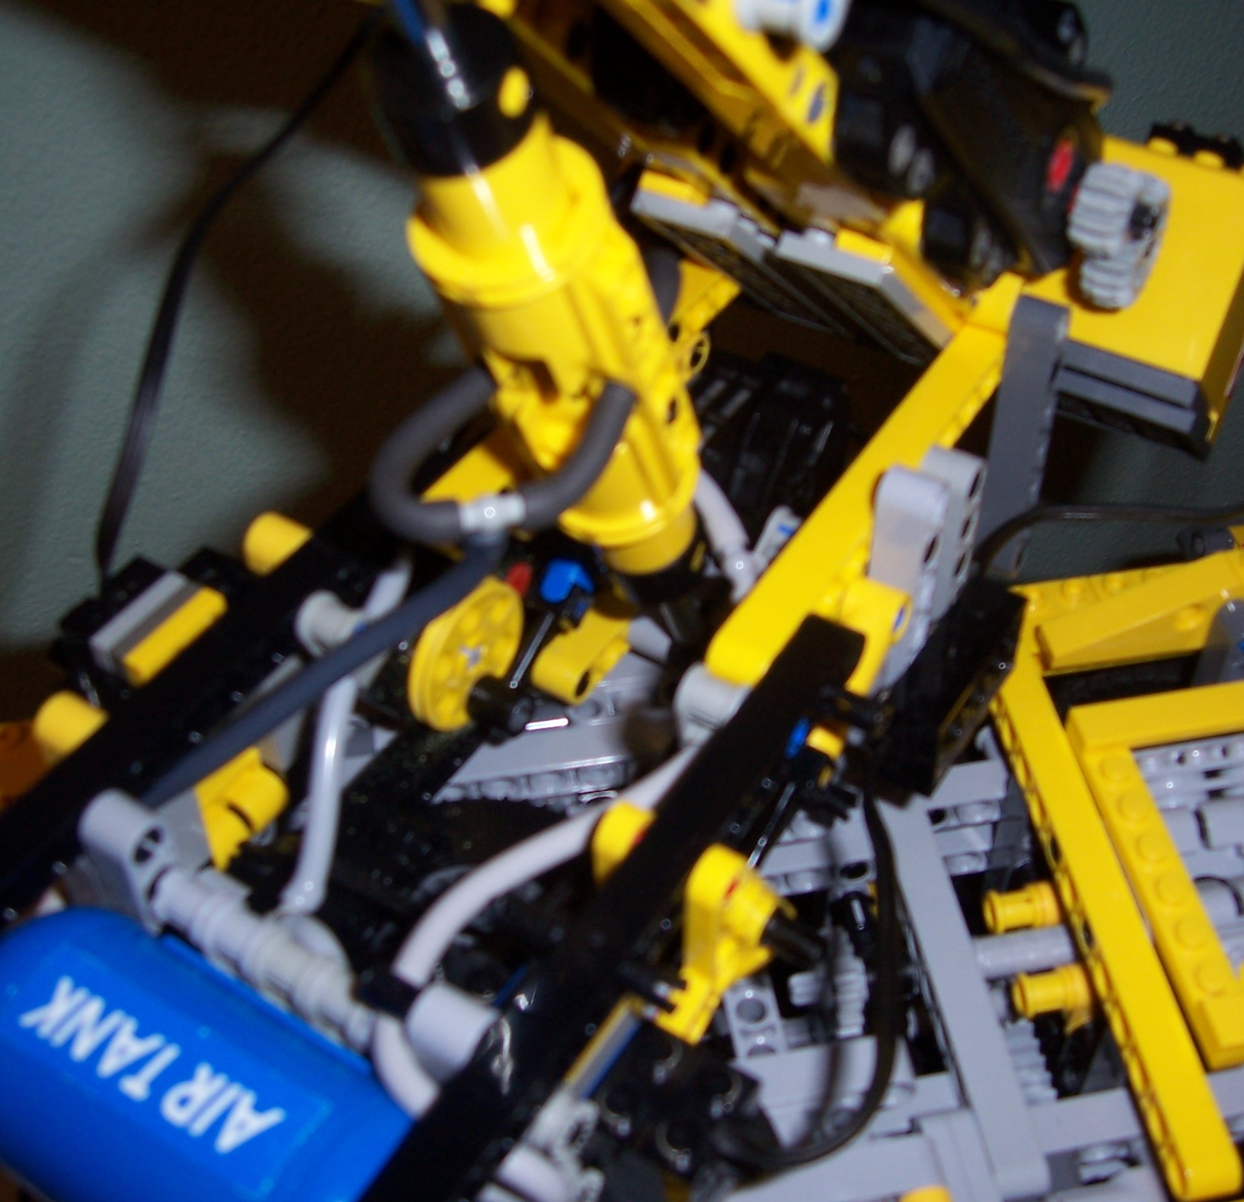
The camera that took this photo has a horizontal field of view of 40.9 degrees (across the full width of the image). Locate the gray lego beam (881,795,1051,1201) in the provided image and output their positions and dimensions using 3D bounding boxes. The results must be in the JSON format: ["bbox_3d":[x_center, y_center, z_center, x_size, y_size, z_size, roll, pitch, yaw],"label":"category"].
[{"bbox_3d":[0.049,0.053,0.255,0.008,0.008,0.076,-8,52,-6],"label":"gray lego beam"}]

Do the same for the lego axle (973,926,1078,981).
[{"bbox_3d":[0.067,0.059,0.279,0.016,0.007,0.007,-8,52,-6],"label":"lego axle"}]

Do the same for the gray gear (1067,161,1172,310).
[{"bbox_3d":[0.078,-0.057,0.262,0.008,0.022,0.014,26,56,28],"label":"gray gear"}]

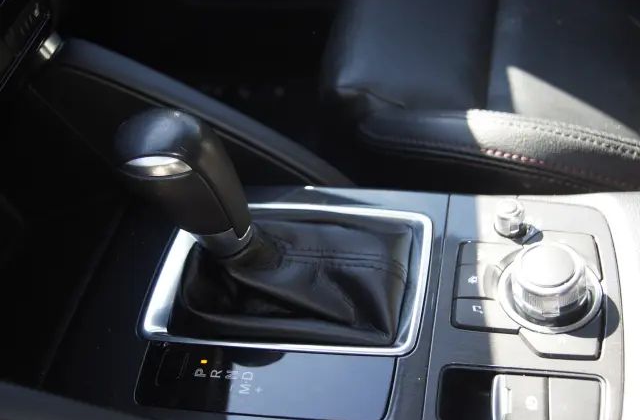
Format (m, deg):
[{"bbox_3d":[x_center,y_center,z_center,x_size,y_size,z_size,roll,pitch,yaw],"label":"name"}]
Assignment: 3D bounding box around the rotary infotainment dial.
[{"bbox_3d":[0.140,0.043,0.456,0.062,0.031,0.062,2,51,18],"label":"rotary infotainment dial"}]

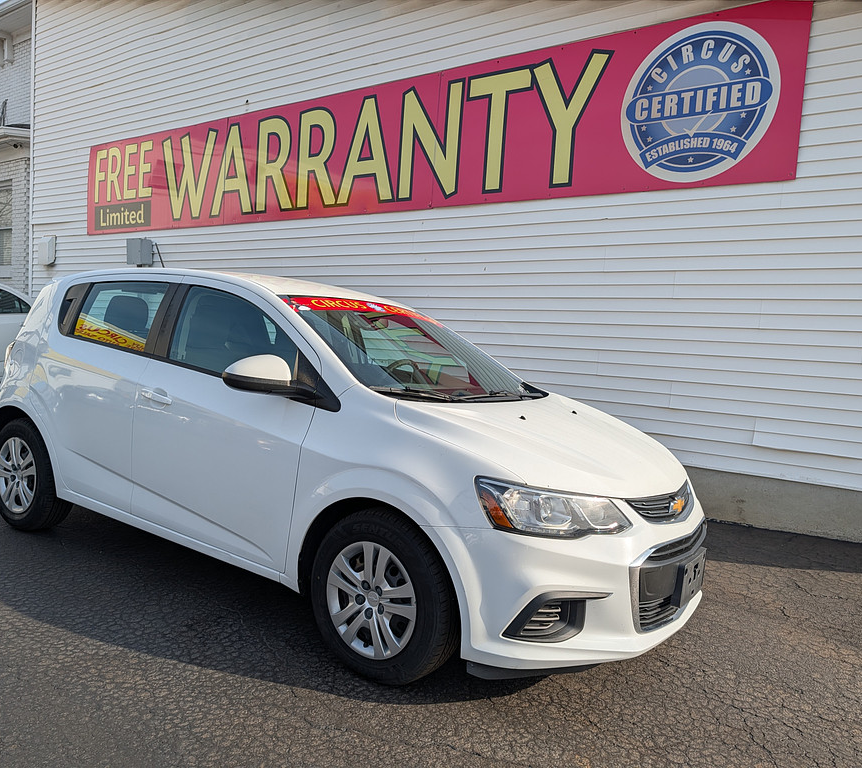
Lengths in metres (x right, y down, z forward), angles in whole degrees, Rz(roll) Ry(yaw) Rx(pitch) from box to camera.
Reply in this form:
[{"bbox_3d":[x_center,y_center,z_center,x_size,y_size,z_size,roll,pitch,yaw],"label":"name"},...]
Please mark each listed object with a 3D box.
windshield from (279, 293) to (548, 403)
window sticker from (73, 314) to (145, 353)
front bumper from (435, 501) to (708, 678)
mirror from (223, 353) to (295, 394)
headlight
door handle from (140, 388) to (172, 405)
[{"bbox_3d":[-0.041,-0.168,3.440,0.840,0.110,1.360,43,23,24],"label":"windshield"},{"bbox_3d":[-1.651,-0.262,3.613,0.600,0.135,0.015,10,-11,33],"label":"window sticker"},{"bbox_3d":[0.747,0.703,2.957,0.740,0.550,1.730,8,6,33],"label":"front bumper"},{"bbox_3d":[-0.650,-0.041,2.771,0.180,0.140,0.215,8,6,33],"label":"mirror"},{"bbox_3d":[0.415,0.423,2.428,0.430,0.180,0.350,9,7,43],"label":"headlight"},{"bbox_3d":[-1.255,0.062,3.219,0.205,0.043,0.050,15,10,32],"label":"door handle"}]

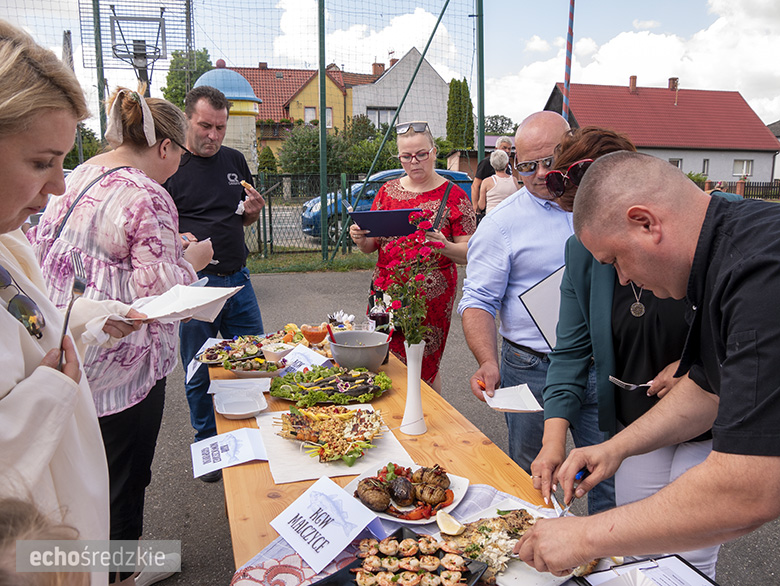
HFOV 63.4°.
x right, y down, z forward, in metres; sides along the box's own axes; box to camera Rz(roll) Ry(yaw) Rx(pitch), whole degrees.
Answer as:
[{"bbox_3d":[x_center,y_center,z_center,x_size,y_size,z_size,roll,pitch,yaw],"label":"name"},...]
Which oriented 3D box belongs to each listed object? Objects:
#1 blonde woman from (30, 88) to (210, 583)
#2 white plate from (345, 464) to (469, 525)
[{"bbox_3d":[-0.910,0.201,2.203,0.450,1.700,0.520,-11,16,-43],"label":"blonde woman"},{"bbox_3d":[0.032,0.450,1.431,0.228,0.027,0.228,7,13,31],"label":"white plate"}]

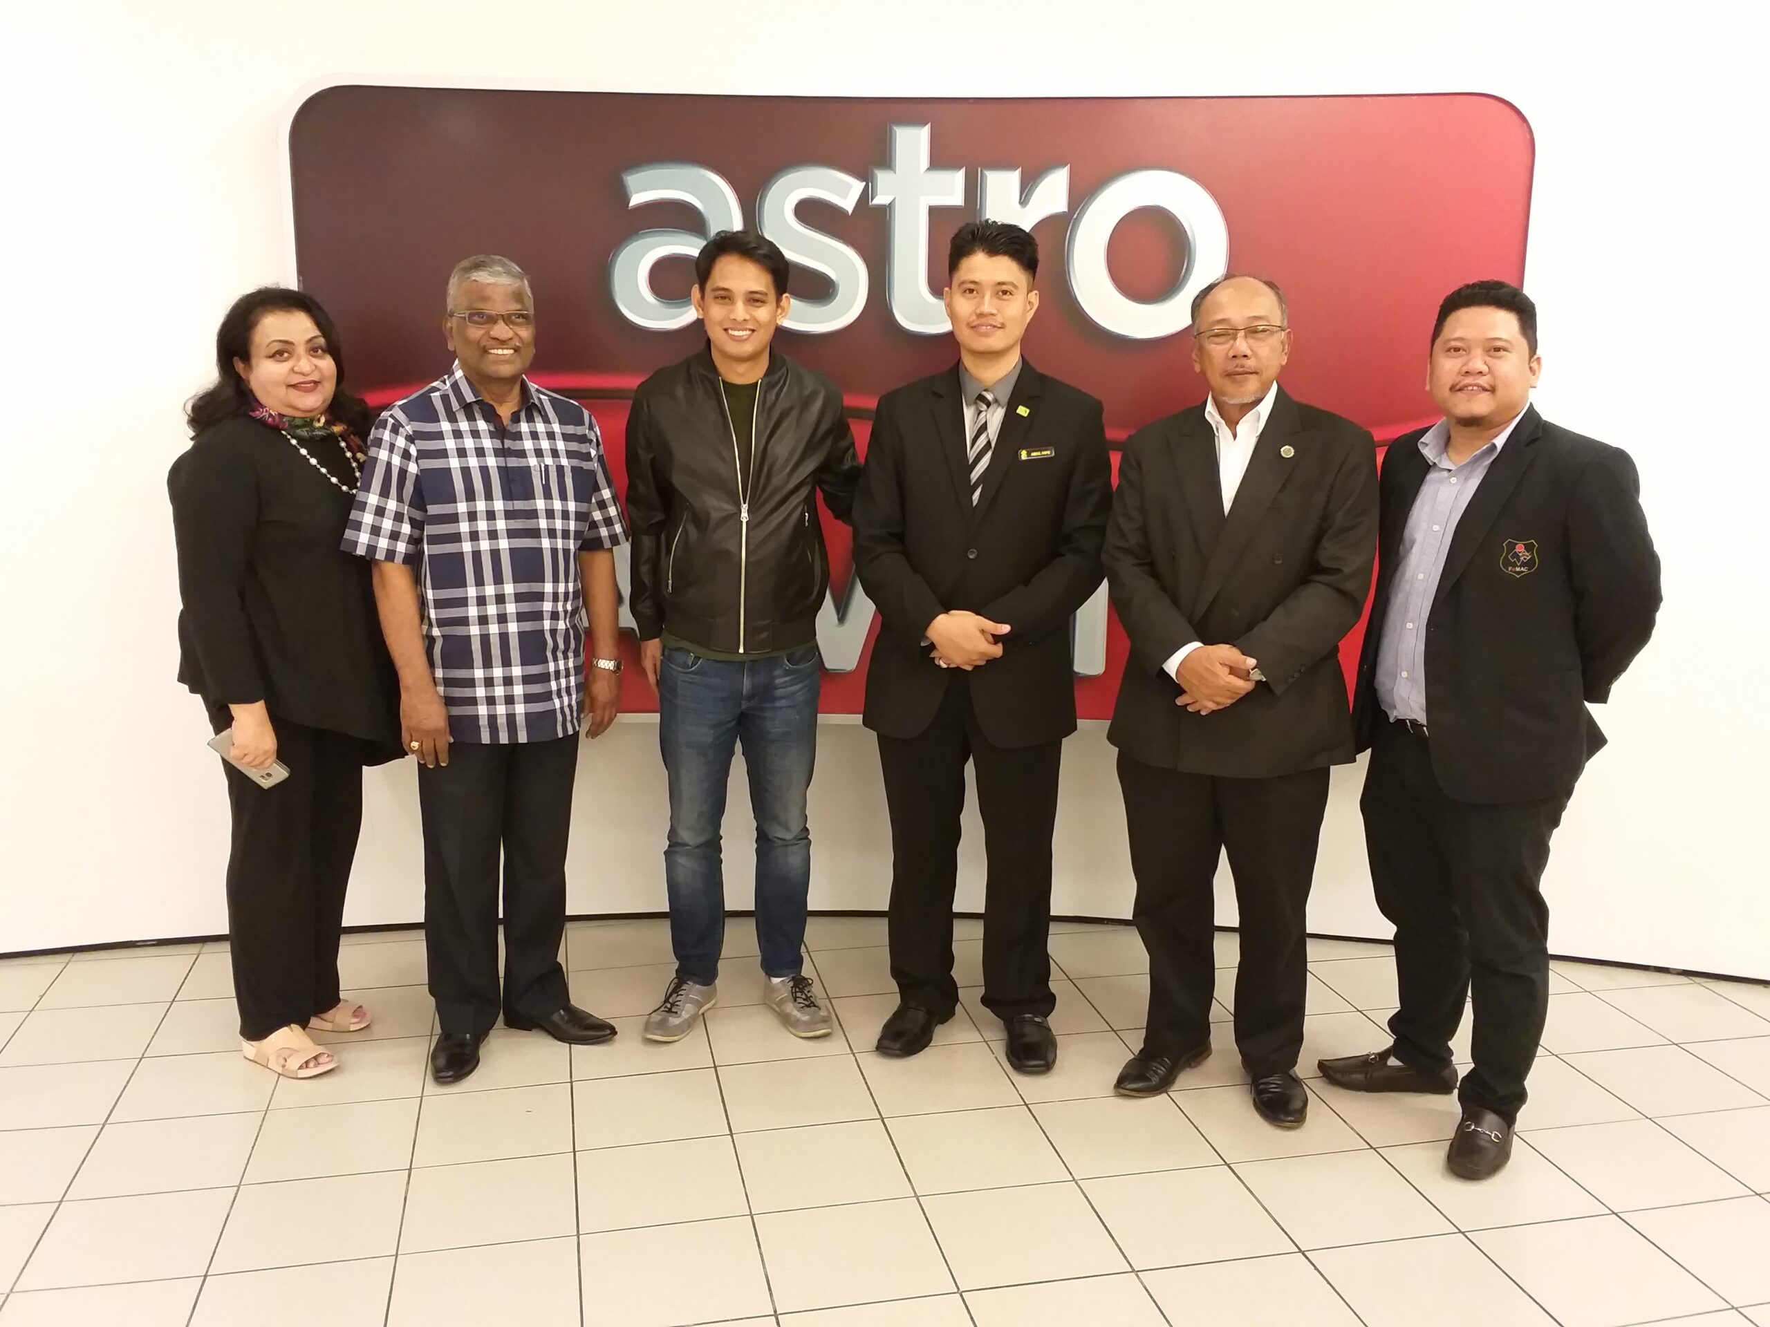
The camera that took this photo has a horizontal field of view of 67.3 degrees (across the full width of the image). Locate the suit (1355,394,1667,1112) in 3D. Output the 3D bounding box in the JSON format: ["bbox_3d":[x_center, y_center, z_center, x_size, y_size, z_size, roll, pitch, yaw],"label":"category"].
[{"bbox_3d":[1.159,0.182,2.592,0.560,1.390,0.470,11,15,44],"label":"suit"}]

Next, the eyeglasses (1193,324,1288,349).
[{"bbox_3d":[0.646,-0.593,2.412,0.152,0.046,0.135,-1,11,14],"label":"eyeglasses"}]

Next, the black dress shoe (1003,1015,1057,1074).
[{"bbox_3d":[0.325,0.793,2.965,0.105,0.108,0.282,1,11,4],"label":"black dress shoe"}]

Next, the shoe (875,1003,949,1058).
[{"bbox_3d":[0.094,0.782,3.009,0.105,0.108,0.282,7,12,32],"label":"shoe"}]

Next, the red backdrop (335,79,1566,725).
[{"bbox_3d":[0.040,-0.606,3.325,3.000,1.570,0.280,1,11,2],"label":"red backdrop"}]

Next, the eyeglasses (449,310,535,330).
[{"bbox_3d":[-0.785,-0.680,2.635,0.140,0.038,0.143,-6,12,-33],"label":"eyeglasses"}]

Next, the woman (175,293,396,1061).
[{"bbox_3d":[-1.250,0.045,2.784,0.380,1.607,0.480,9,13,37],"label":"woman"}]

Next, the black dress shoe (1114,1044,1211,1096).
[{"bbox_3d":[0.612,0.821,2.844,0.278,0.105,0.102,-7,13,-36],"label":"black dress shoe"}]

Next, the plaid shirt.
[{"bbox_3d":[-0.827,-0.221,2.733,0.560,0.755,0.300,-4,11,-22],"label":"plaid shirt"}]

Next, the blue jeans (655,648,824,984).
[{"bbox_3d":[-0.332,0.314,2.980,0.390,0.830,0.270,0,10,-1],"label":"blue jeans"}]

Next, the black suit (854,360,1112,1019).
[{"bbox_3d":[0.189,0.077,2.804,0.560,1.400,0.360,2,11,6],"label":"black suit"}]

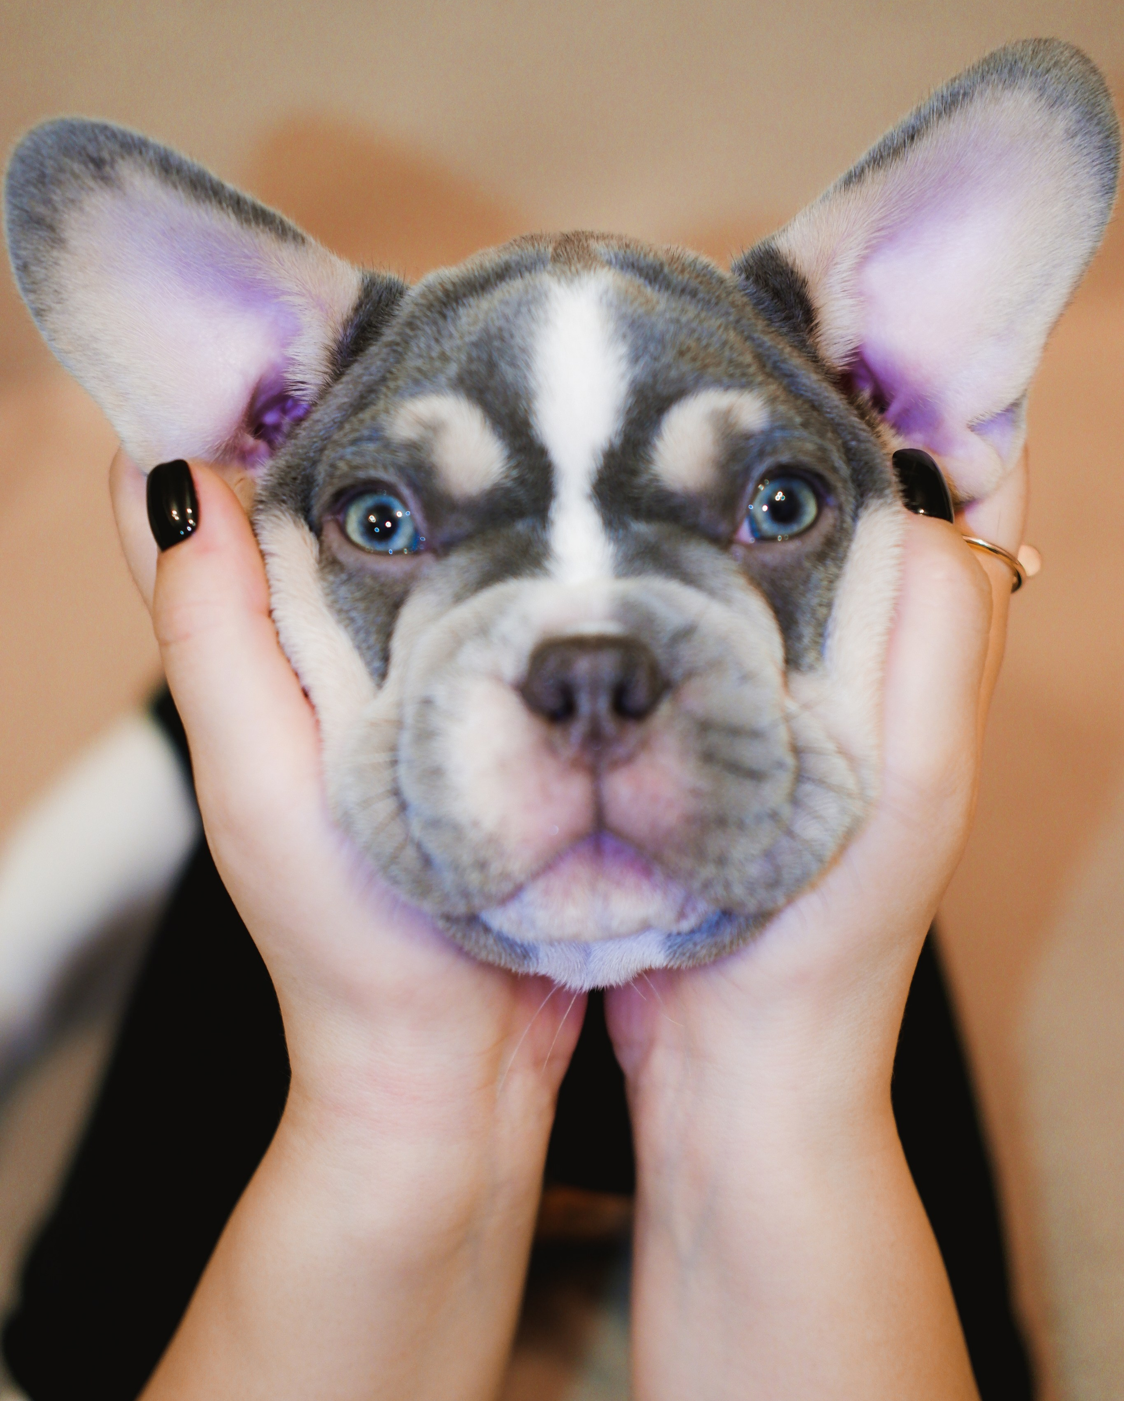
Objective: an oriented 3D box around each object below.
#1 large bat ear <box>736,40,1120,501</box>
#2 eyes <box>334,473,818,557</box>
[{"bbox_3d":[0.081,-0.094,0.500,0.067,0.034,0.088,38,85,-7],"label":"large bat ear"},{"bbox_3d":[0.003,-0.035,0.472,0.091,0.015,0.017,-2,3,0],"label":"eyes"}]

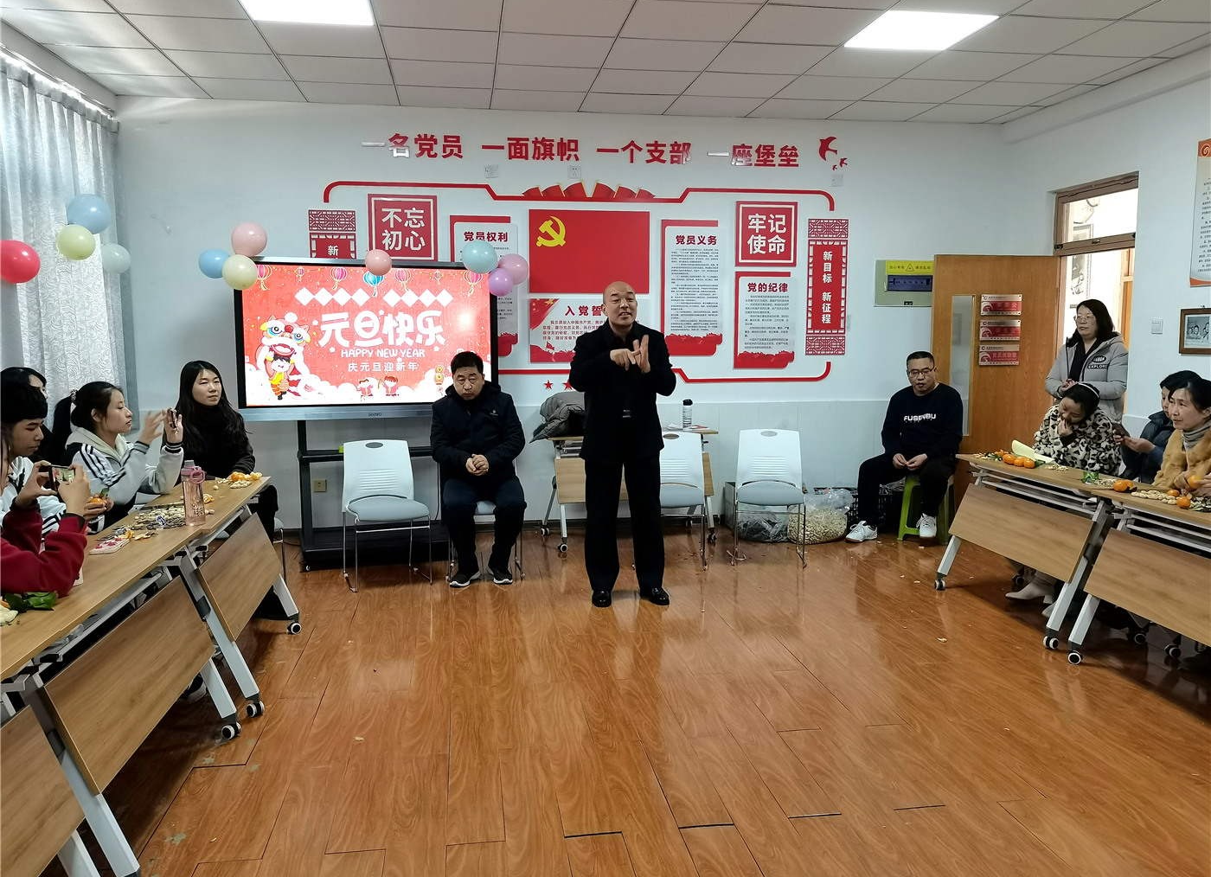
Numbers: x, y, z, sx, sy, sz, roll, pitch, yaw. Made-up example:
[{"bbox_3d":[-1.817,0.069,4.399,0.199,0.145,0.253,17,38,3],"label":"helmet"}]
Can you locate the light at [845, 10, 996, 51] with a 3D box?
[{"bbox_3d":[1.589,-2.068,4.962,0.590,0.030,0.590,-1,7,-8],"label":"light"}]

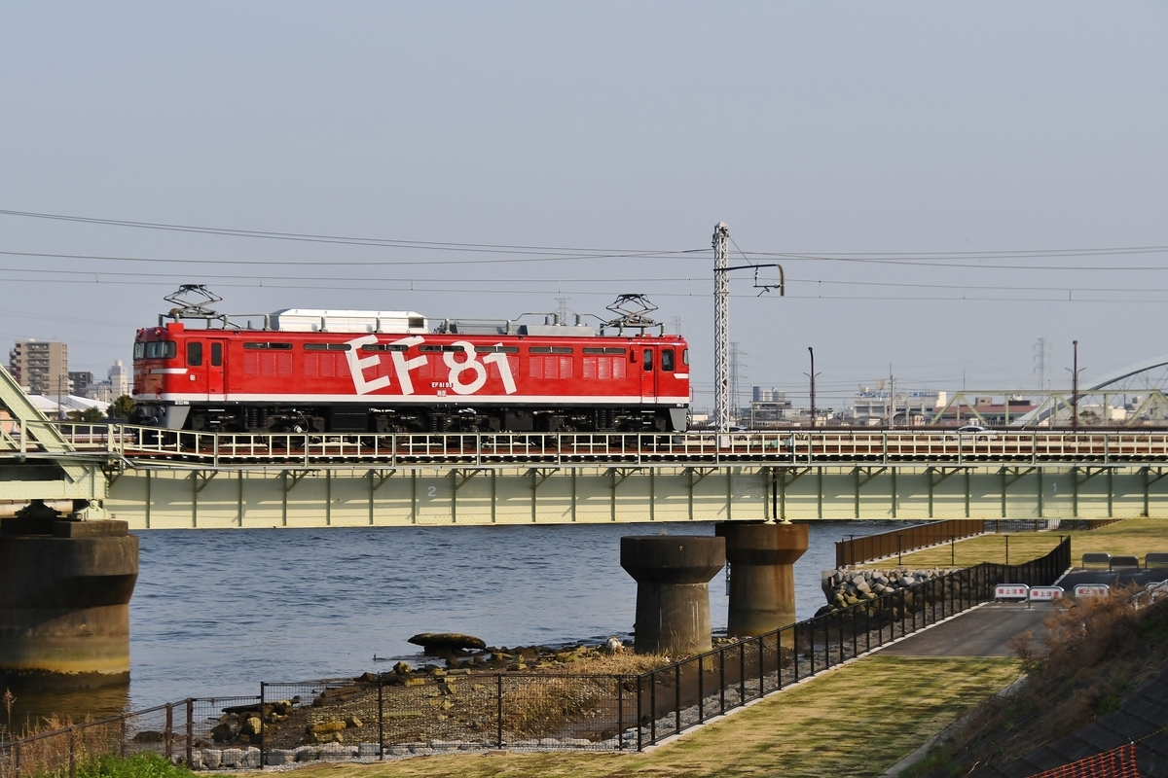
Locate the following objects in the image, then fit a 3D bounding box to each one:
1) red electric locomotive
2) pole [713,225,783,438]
[{"bbox_3d":[-4.930,-0.540,101.360,18.500,4.630,2.900,0,-1,-30],"label":"red electric locomotive"},{"bbox_3d":[5.290,-1.750,107.760,0.420,7.300,3.750,0,-1,-30],"label":"pole"}]

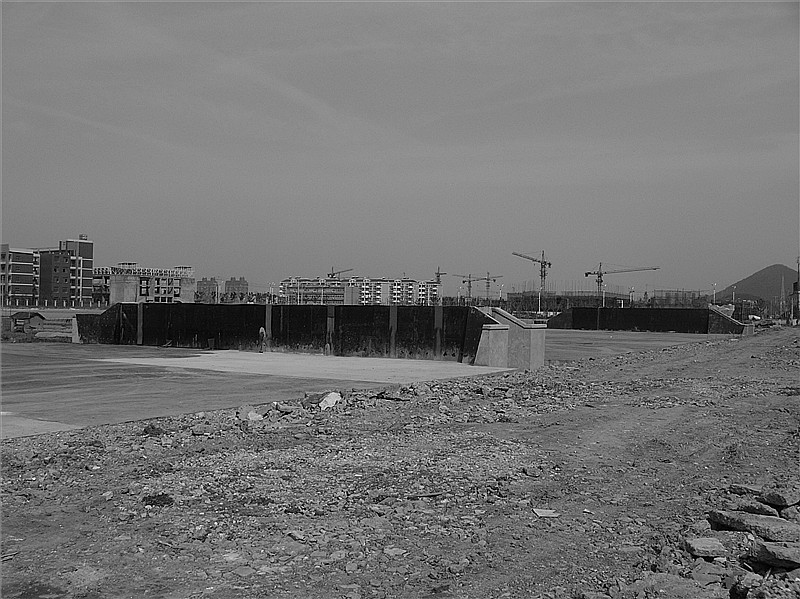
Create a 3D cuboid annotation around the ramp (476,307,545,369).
[{"bbox_3d":[4.914,1.683,37.315,3.440,2.650,1.960,0,-1,33],"label":"ramp"}]

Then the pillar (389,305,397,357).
[{"bbox_3d":[-0.411,1.677,42.940,0.370,2.650,0.300,0,-1,33],"label":"pillar"}]

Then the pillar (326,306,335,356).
[{"bbox_3d":[-3.809,1.662,45.048,0.370,2.650,0.300,0,-1,33],"label":"pillar"}]

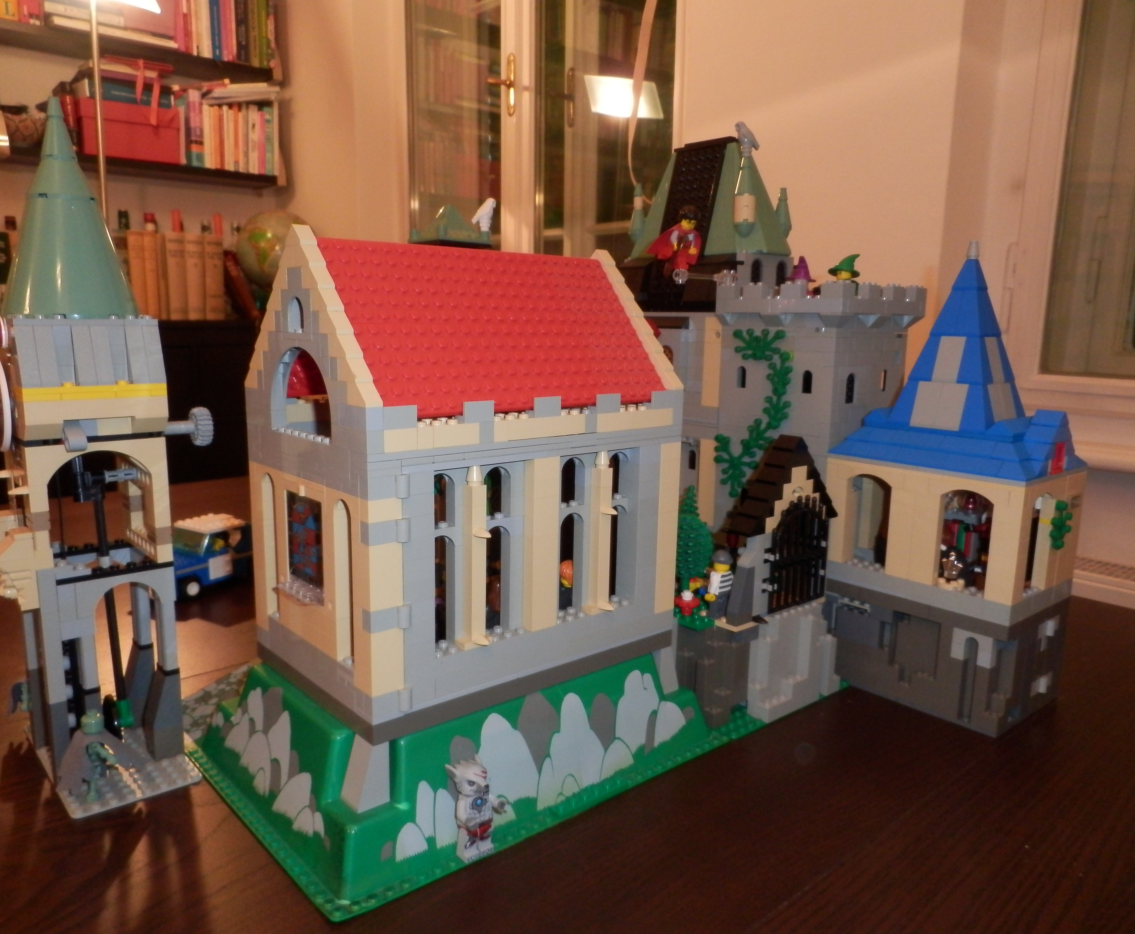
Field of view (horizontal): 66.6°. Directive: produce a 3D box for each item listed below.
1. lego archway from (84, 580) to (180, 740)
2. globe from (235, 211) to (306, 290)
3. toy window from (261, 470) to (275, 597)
[{"bbox_3d":[-0.234,0.107,0.462,0.048,0.103,0.015,-7,12,-40],"label":"lego archway"},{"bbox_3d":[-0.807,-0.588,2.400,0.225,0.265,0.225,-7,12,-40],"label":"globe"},{"bbox_3d":[-0.148,0.038,0.442,0.008,0.073,0.016,-7,13,-41],"label":"toy window"}]

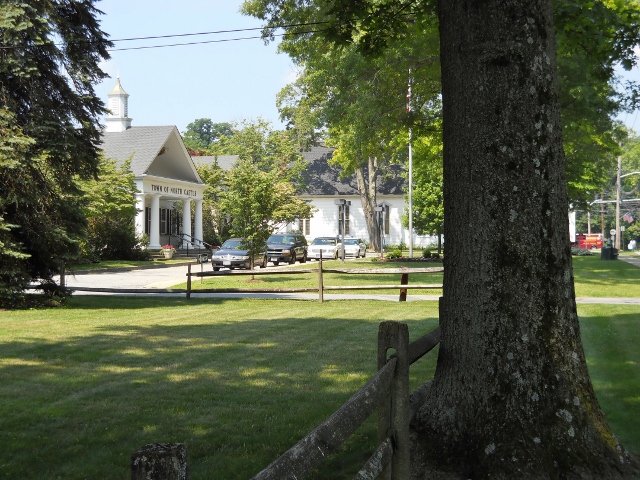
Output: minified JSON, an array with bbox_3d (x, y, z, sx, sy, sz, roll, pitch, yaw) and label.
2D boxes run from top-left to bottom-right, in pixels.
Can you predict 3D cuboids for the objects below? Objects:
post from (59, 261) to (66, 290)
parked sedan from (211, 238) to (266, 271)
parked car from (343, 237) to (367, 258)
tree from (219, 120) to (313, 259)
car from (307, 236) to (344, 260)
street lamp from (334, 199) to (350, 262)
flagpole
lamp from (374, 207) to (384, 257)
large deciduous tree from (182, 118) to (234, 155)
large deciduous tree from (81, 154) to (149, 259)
[{"bbox_3d":[-6.096,0.919,26.700,0.130,0.860,0.130,0,0,0],"label":"post"},{"bbox_3d":[-3.710,0.654,52.300,1.790,1.450,4.750,0,0,11],"label":"parked sedan"},{"bbox_3d":[2.294,0.581,84.000,1.950,1.500,5.300,0,0,11],"label":"parked car"},{"bbox_3d":[-3.286,-3.015,68.000,5.700,8.300,5.400,0,0,0],"label":"tree"},{"bbox_3d":[0.396,0.548,74.500,1.950,1.470,5.300,0,0,11],"label":"car"},{"bbox_3d":[1.337,-0.551,67.600,0.950,3.750,0.450,0,0,11],"label":"street lamp"},{"bbox_3d":[6.099,-5.155,76.000,0.200,12.700,0.200,0,0,0],"label":"flagpole"},{"bbox_3d":[4.401,-0.567,83.000,0.750,3.800,0.400,0,0,11],"label":"lamp"},{"bbox_3d":[-12.968,-6.397,130.000,8.000,15.215,8.000,0,0,0],"label":"large deciduous tree"},{"bbox_3d":[-12.319,-1.873,66.000,4.800,6.300,4.600,0,0,0],"label":"large deciduous tree"}]

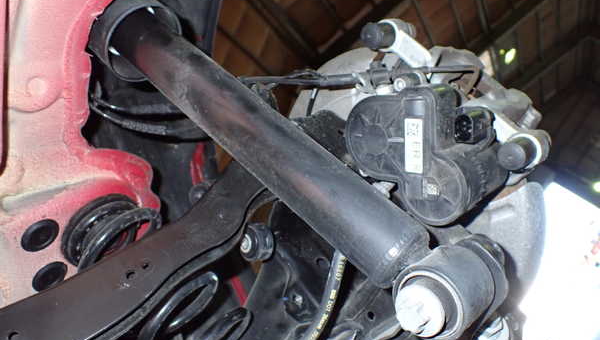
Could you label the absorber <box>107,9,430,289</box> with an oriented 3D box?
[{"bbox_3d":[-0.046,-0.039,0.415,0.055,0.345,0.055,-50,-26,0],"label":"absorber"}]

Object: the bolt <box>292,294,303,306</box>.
[{"bbox_3d":[-0.002,0.116,0.465,0.010,0.010,0.009,-49,-12,23],"label":"bolt"}]

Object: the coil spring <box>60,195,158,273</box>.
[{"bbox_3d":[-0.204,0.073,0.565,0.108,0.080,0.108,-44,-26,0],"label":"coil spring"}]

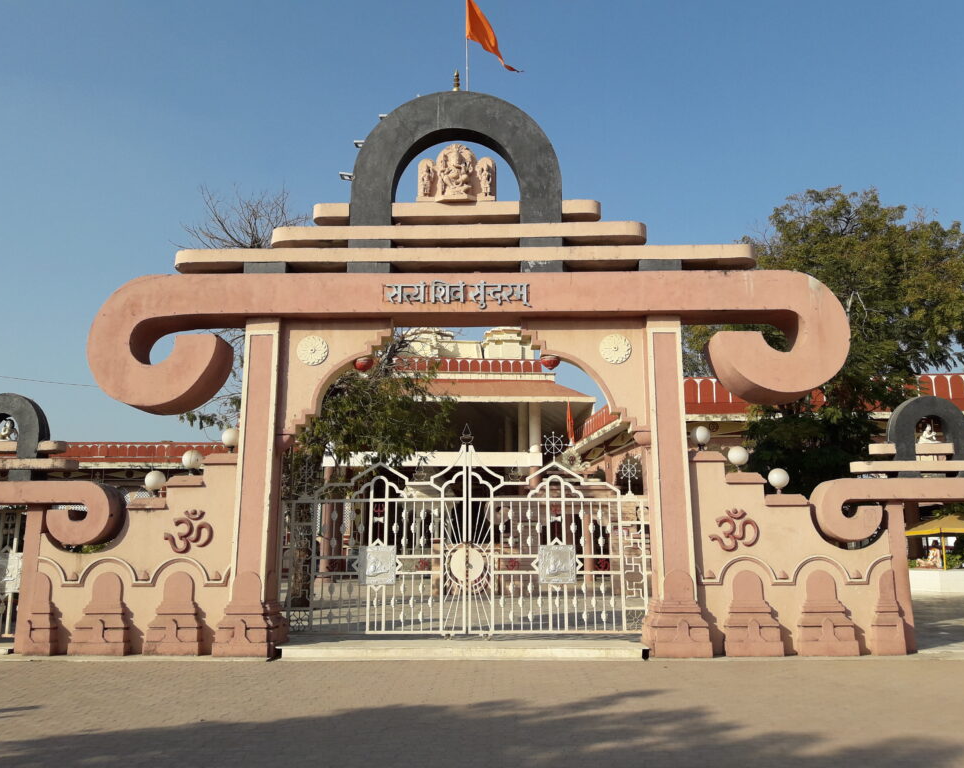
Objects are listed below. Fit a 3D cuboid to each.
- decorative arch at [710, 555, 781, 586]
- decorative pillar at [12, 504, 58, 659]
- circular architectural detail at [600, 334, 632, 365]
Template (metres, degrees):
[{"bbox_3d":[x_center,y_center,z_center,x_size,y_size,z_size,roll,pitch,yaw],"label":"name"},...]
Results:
[{"bbox_3d":[3.859,2.747,12.191,1.008,0.437,0.080,0,-11,1],"label":"decorative arch"},{"bbox_3d":[-6.379,2.831,12.034,0.577,2.081,0.470,0,-11,1],"label":"decorative pillar"},{"bbox_3d":[2.069,-0.530,12.864,0.510,0.477,0.060,0,-11,1],"label":"circular architectural detail"}]

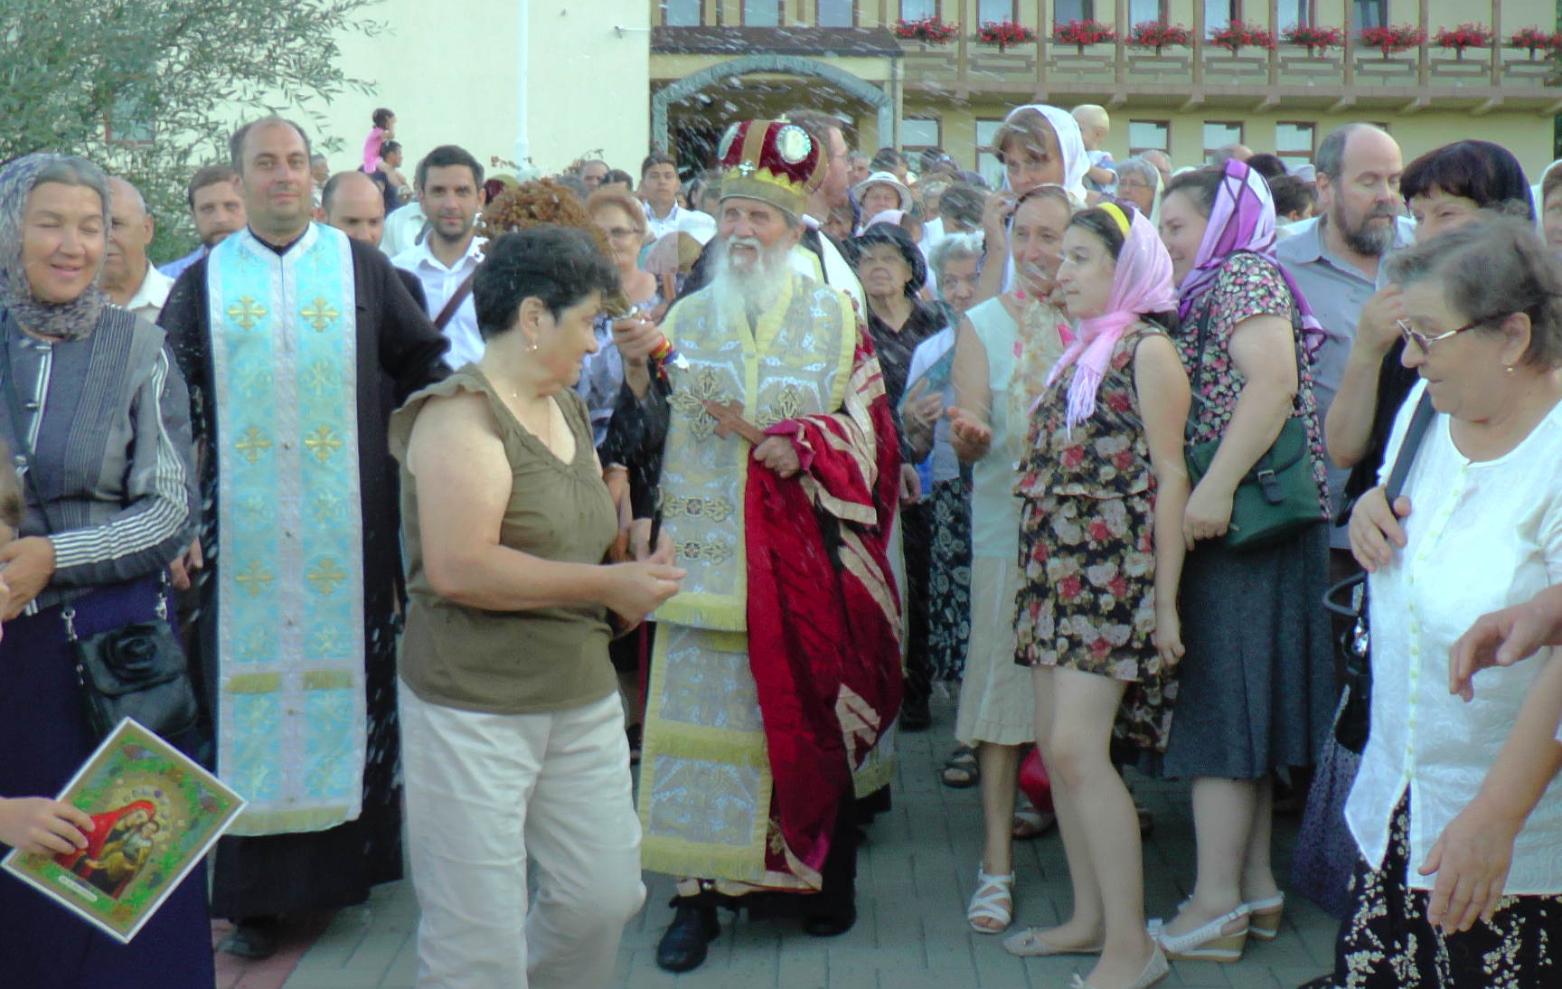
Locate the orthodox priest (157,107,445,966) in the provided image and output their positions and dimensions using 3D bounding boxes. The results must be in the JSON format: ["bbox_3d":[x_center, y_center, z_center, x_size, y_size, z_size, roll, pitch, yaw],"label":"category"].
[{"bbox_3d":[-0.991,0.085,3.550,0.610,1.740,0.430,0,8,2],"label":"orthodox priest"}]

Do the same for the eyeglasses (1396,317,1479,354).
[{"bbox_3d":[0.838,-0.212,2.040,0.140,0.042,0.137,-16,14,9],"label":"eyeglasses"}]

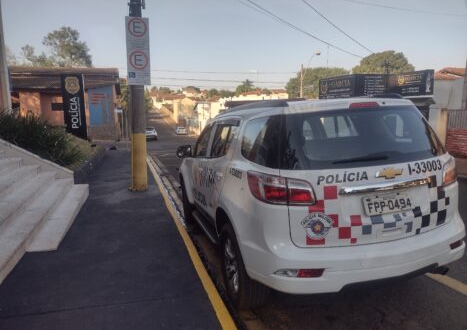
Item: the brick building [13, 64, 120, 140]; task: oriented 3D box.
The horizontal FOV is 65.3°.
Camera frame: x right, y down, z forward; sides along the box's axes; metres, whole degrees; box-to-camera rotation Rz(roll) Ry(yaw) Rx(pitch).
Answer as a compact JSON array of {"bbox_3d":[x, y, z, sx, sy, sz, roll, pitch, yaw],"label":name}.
[{"bbox_3d":[-14.419,-5.393,31.710,8.300,6.100,7.000,-3,10,-16],"label":"brick building"}]

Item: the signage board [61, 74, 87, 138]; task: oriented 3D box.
[{"bbox_3d":[-7.600,-2.756,17.514,1.000,3.100,0.250,-3,10,-16],"label":"signage board"}]

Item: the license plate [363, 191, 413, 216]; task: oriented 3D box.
[{"bbox_3d":[1.105,0.278,2.605,0.400,0.130,0.020,-5,-10,-18],"label":"license plate"}]

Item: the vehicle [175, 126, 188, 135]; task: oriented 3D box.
[{"bbox_3d":[-9.977,-6.508,69.401,1.720,1.480,4.100,-2,6,-13],"label":"vehicle"}]

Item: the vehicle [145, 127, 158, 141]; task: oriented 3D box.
[{"bbox_3d":[-9.114,-3.441,39.717,1.720,1.480,4.100,-2,6,-11],"label":"vehicle"}]

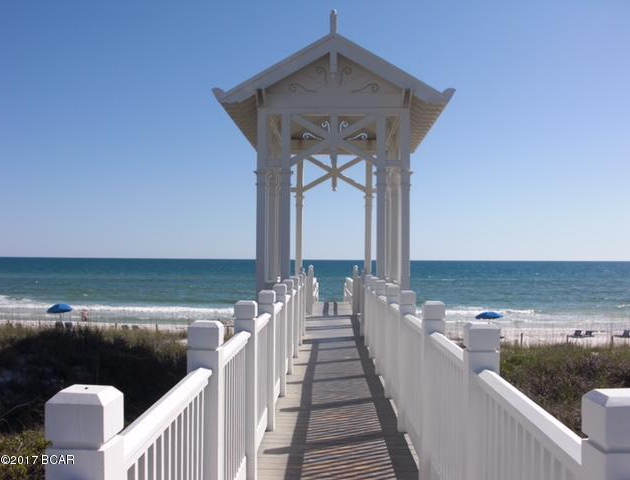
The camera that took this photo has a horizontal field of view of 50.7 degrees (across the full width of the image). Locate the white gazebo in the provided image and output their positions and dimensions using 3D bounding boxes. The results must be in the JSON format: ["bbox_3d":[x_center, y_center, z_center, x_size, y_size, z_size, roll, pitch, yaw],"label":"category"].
[{"bbox_3d":[0.471,-1.102,16.233,4.650,6.300,6.900,0,-2,2],"label":"white gazebo"}]

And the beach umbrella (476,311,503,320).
[{"bbox_3d":[14.208,6.914,54.034,2.250,2.100,2.250,0,-2,0],"label":"beach umbrella"}]

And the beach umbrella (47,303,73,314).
[{"bbox_3d":[-22.202,6.613,58.016,2.250,2.100,2.250,0,-2,0],"label":"beach umbrella"}]

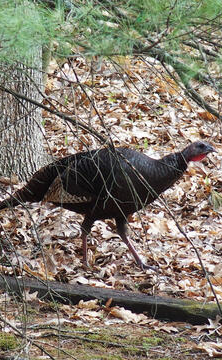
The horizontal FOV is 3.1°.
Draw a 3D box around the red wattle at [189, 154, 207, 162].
[{"bbox_3d":[0.366,-0.090,17.400,0.074,0.034,0.035,0,8,0],"label":"red wattle"}]

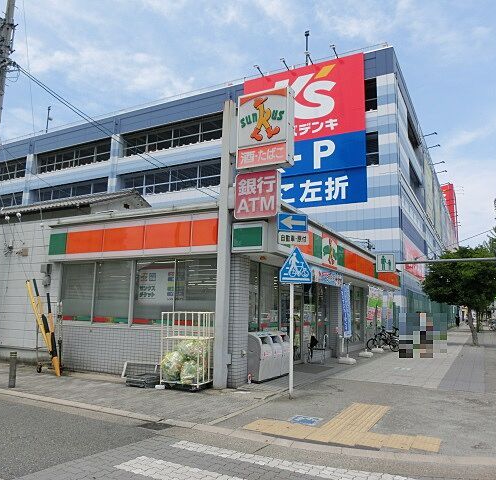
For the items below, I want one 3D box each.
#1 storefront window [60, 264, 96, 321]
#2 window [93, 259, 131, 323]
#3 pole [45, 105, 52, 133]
[{"bbox_3d":[-4.429,1.349,11.507,1.214,1.595,0.100,-4,-10,27],"label":"storefront window"},{"bbox_3d":[-3.331,1.287,10.946,1.265,1.595,0.100,-4,-10,27],"label":"window"},{"bbox_3d":[-19.449,-11.651,43.130,0.400,3.050,0.400,-4,-10,28],"label":"pole"}]

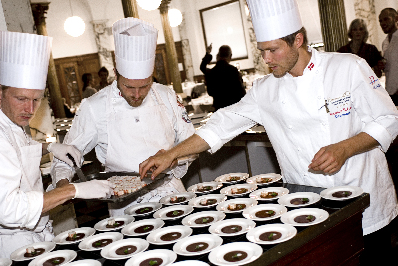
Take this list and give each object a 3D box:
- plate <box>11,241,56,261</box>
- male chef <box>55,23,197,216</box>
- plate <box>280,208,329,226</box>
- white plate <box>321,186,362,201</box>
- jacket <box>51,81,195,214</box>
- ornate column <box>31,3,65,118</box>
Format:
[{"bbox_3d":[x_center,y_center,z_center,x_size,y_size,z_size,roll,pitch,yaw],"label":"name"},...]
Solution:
[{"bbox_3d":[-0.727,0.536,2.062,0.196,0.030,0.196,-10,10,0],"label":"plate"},{"bbox_3d":[-0.363,0.380,2.470,0.720,1.875,0.520,-11,10,-7],"label":"male chef"},{"bbox_3d":[0.432,0.353,1.905,0.195,0.027,0.195,-9,10,2],"label":"plate"},{"bbox_3d":[0.645,0.283,2.109,0.195,0.027,0.195,-9,10,2],"label":"white plate"},{"bbox_3d":[-0.366,0.083,2.418,0.680,0.740,0.450,-11,10,-11],"label":"jacket"},{"bbox_3d":[-3.383,-1.306,10.800,0.550,3.324,0.550,-10,10,0],"label":"ornate column"}]

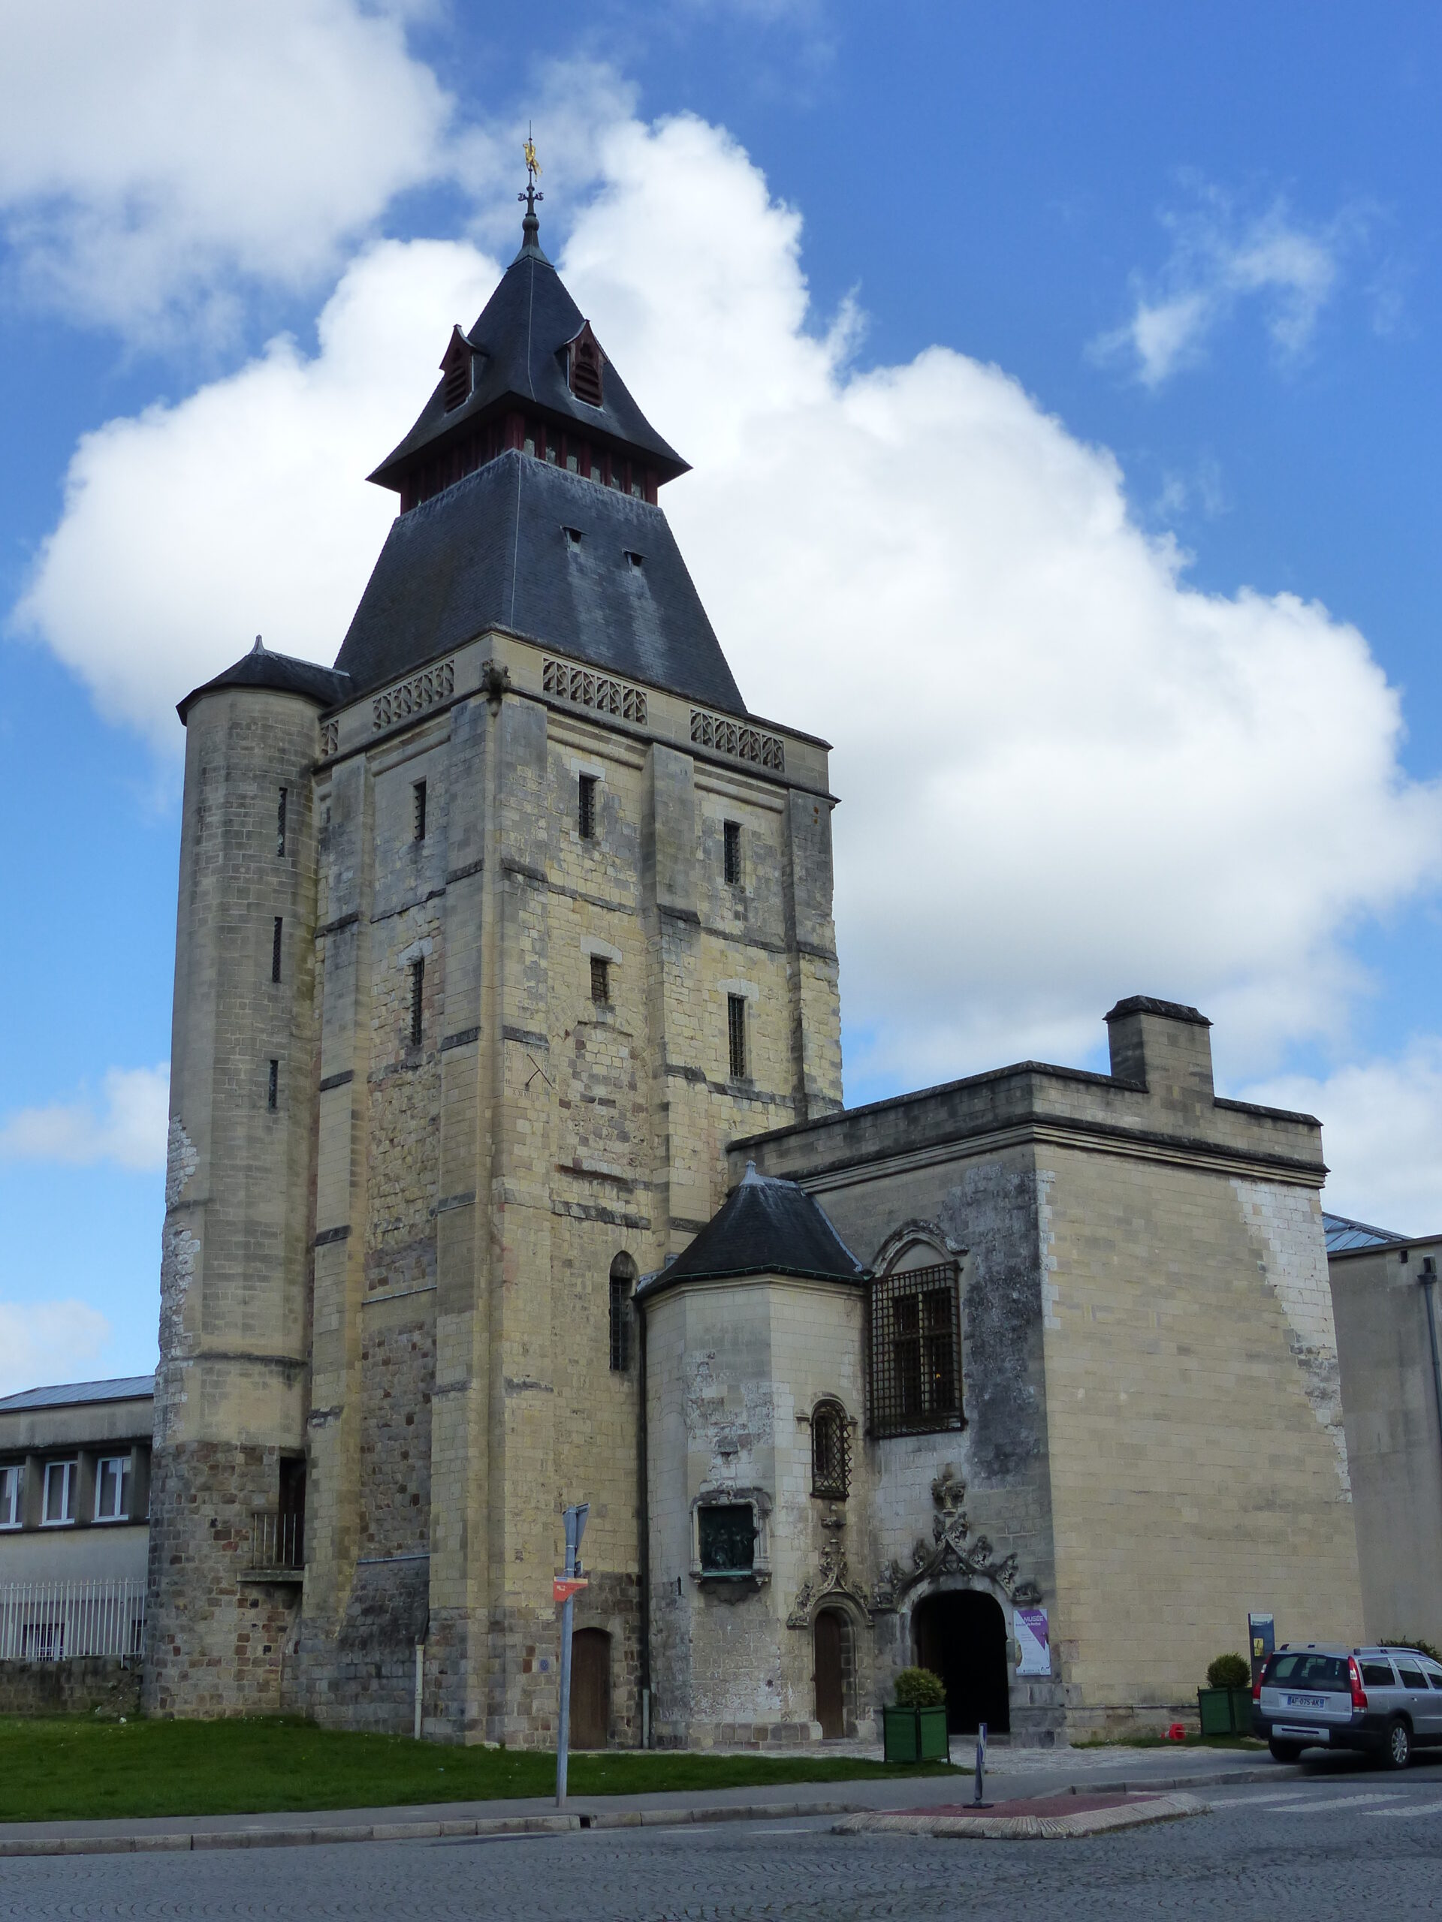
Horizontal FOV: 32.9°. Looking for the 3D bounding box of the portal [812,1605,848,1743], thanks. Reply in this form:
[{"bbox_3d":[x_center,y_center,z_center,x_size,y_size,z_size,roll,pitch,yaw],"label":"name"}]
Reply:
[{"bbox_3d":[2.025,13.259,45.488,0.780,2.347,0.300,13,-22,-38],"label":"portal"}]

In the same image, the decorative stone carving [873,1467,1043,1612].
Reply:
[{"bbox_3d":[4.242,10.669,44.871,0.400,2.380,3.995,13,-22,-38],"label":"decorative stone carving"}]

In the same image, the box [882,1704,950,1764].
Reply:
[{"bbox_3d":[2.752,10.912,34.517,0.670,0.780,0.670,14,-22,-41],"label":"box"}]

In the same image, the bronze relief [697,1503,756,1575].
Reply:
[{"bbox_3d":[0.065,9.790,41.243,1.050,1.130,0.180,-10,-19,31],"label":"bronze relief"}]

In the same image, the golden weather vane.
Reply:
[{"bbox_3d":[-4.531,-18.752,58.254,0.580,2.794,0.420,11,-20,-35],"label":"golden weather vane"}]

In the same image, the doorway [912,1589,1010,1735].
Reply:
[{"bbox_3d":[4.140,11.898,41.487,0.400,2.369,2.250,12,-20,-37],"label":"doorway"}]

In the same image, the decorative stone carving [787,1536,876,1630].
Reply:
[{"bbox_3d":[1.955,10.814,42.691,2.076,1.637,0.270,14,-21,-40],"label":"decorative stone carving"}]

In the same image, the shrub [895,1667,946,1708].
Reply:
[{"bbox_3d":[2.836,10.348,34.681,0.739,0.603,0.739,-1,-16,0],"label":"shrub"}]

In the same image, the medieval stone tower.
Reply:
[{"bbox_3d":[-5.291,-1.912,55.576,12.500,37.800,10.200,15,-23,-41],"label":"medieval stone tower"}]

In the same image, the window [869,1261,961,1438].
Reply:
[{"bbox_3d":[3.697,7.401,46.570,0.350,3.169,2.185,13,-22,-38],"label":"window"}]

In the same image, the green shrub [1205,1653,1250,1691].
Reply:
[{"bbox_3d":[8.389,11.787,40.500,0.730,0.660,0.730,-1,-17,0],"label":"green shrub"}]

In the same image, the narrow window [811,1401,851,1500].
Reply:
[{"bbox_3d":[1.978,8.678,43.412,0.828,1.737,0.270,14,-21,-40],"label":"narrow window"}]

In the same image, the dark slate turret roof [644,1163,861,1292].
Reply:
[{"bbox_3d":[0.258,4.778,44.142,3.150,2.450,3.950,12,-20,-37],"label":"dark slate turret roof"}]

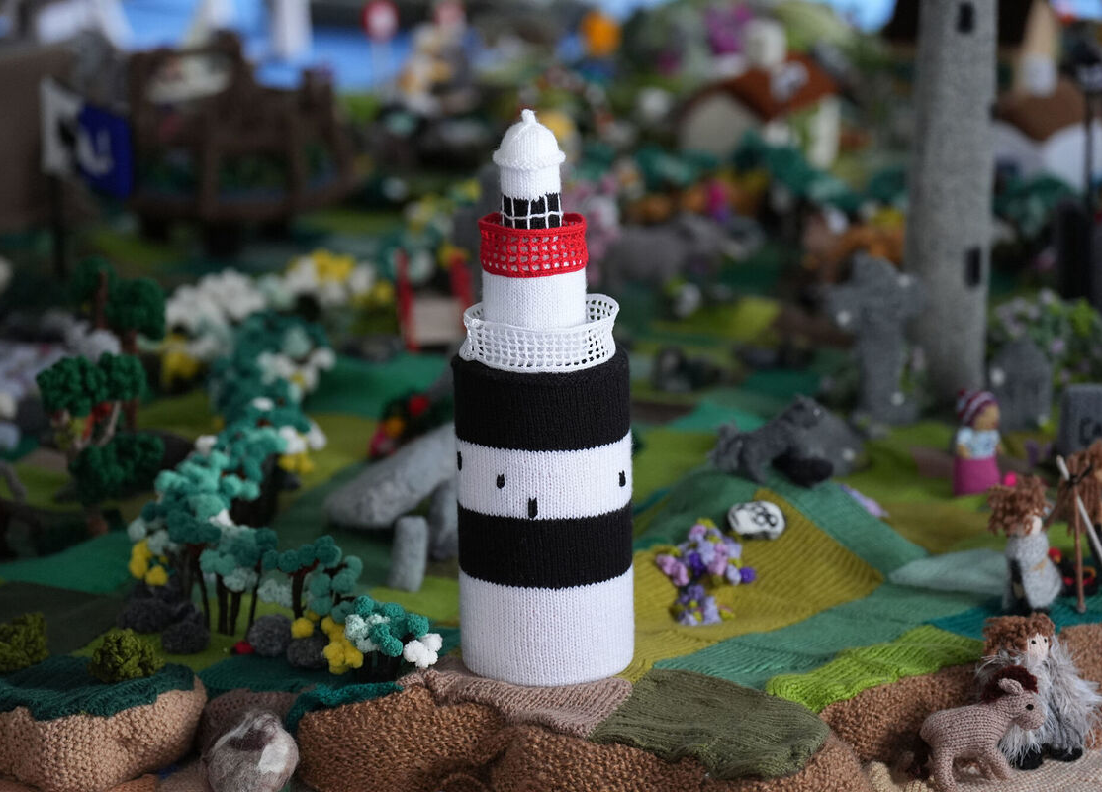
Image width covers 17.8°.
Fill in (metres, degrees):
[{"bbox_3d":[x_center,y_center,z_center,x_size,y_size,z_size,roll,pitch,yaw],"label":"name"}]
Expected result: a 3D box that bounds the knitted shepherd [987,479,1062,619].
[{"bbox_3d":[0.338,0.106,2.516,0.048,0.093,0.055,4,14,15],"label":"knitted shepherd"}]

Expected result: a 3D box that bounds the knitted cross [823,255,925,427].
[{"bbox_3d":[0.277,-0.047,3.036,0.078,0.148,0.032,-2,14,-10],"label":"knitted cross"}]

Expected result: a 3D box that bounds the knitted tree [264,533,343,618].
[{"bbox_3d":[-0.174,0.131,2.478,0.051,0.063,0.045,0,13,0],"label":"knitted tree"}]

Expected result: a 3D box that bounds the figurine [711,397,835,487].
[{"bbox_3d":[0.173,0.036,2.740,0.090,0.066,0.042,2,14,10],"label":"figurine"}]

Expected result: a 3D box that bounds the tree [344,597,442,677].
[{"bbox_3d":[-0.107,0.162,2.378,0.065,0.050,0.055,0,13,0],"label":"tree"}]

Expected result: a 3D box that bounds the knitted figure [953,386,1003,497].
[{"bbox_3d":[0.342,0.037,2.825,0.036,0.084,0.039,11,17,39],"label":"knitted figure"}]

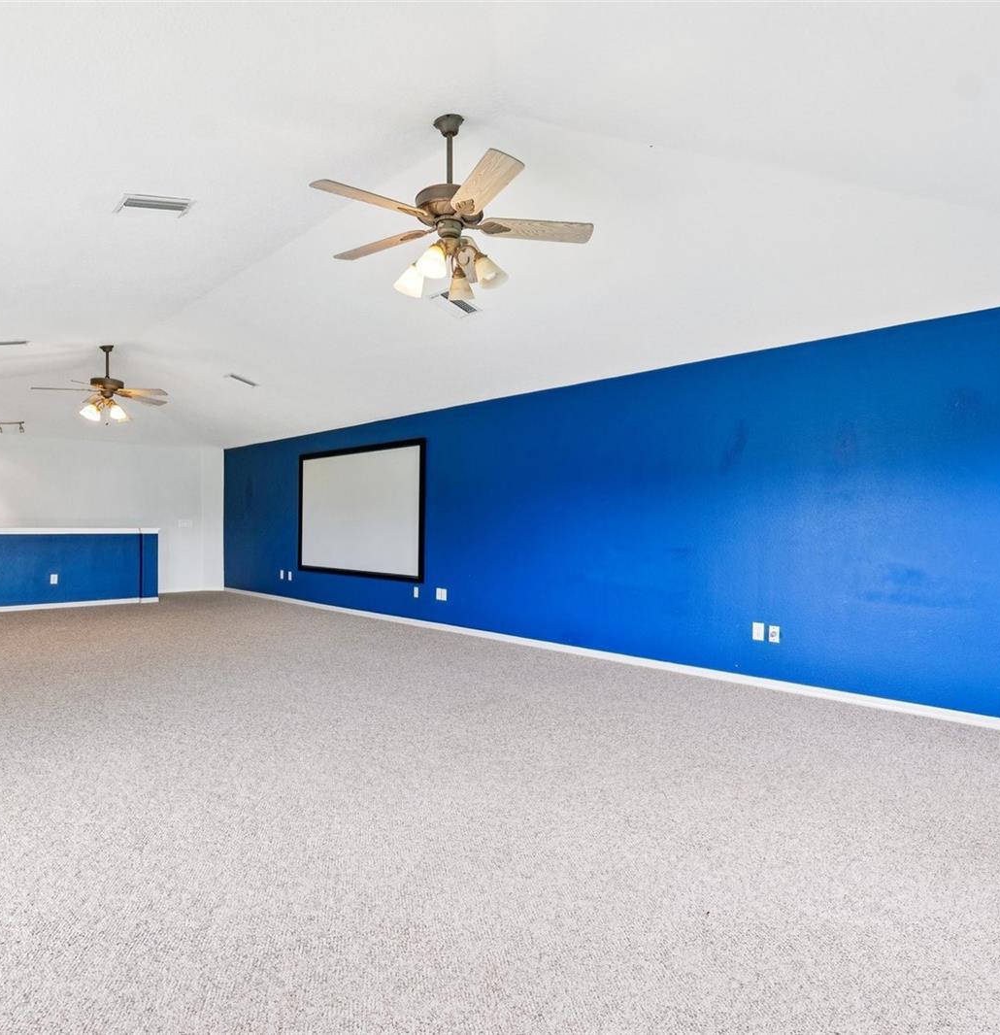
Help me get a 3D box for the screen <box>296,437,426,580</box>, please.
[{"bbox_3d":[-1.861,-0.075,7.715,2.720,1.620,0.050,0,-1,42],"label":"screen"}]

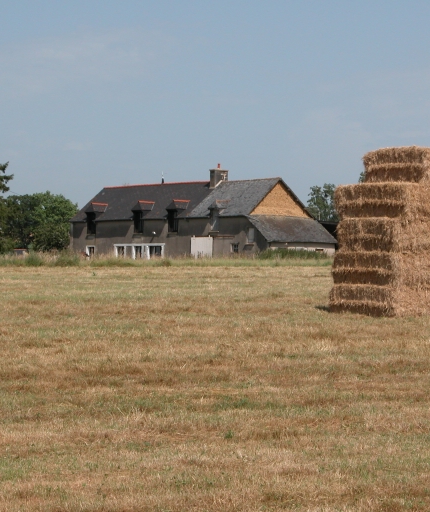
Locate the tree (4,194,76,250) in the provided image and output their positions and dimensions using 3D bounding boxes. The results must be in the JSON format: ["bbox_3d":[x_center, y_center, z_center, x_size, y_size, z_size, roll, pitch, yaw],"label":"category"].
[{"bbox_3d":[-19.100,-3.300,250.000,8.000,7.300,7.500,0,0,0],"label":"tree"}]

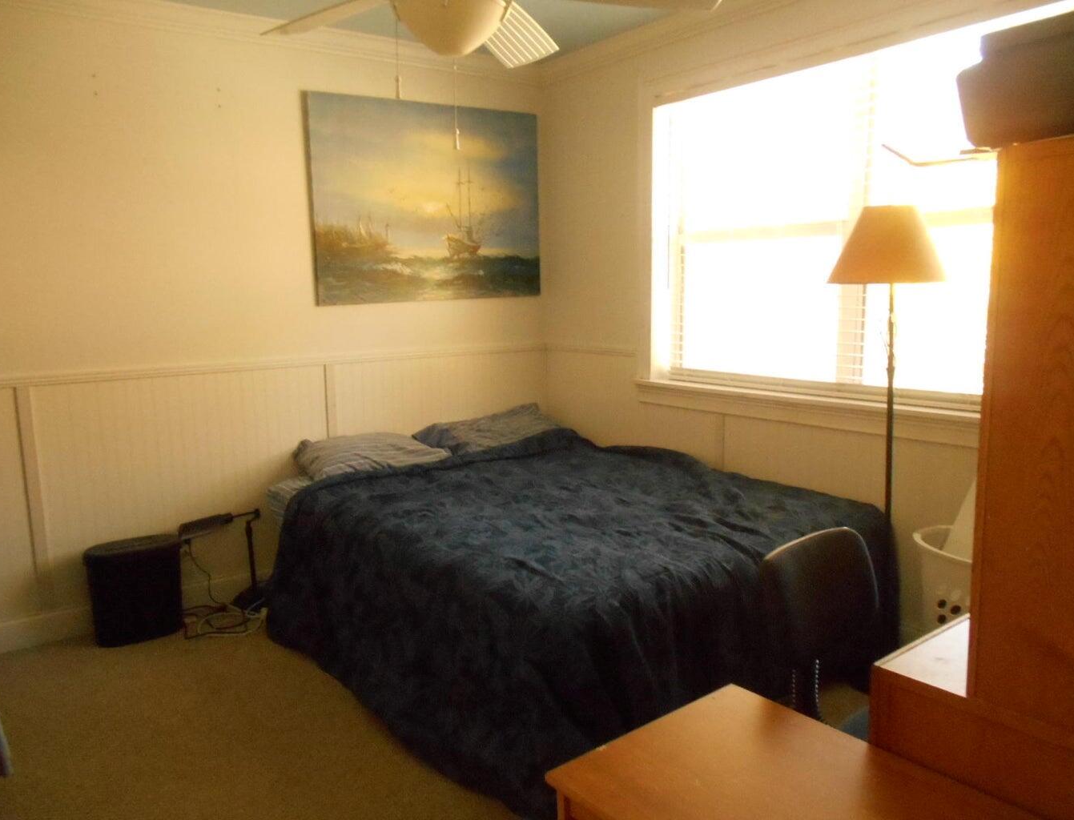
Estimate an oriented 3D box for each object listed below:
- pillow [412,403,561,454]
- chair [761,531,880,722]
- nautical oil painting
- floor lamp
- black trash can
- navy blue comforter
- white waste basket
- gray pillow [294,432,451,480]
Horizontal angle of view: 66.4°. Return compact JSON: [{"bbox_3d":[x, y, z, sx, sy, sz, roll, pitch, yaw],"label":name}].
[{"bbox_3d":[-0.185,0.139,4.036,0.720,0.170,0.450,-7,30,-34],"label":"pillow"},{"bbox_3d":[0.775,0.686,1.582,0.500,0.830,0.570,-7,10,-34],"label":"chair"},{"bbox_3d":[-0.491,-0.986,3.960,1.195,0.920,0.035,-7,10,-34],"label":"nautical oil painting"},{"bbox_3d":[1.115,0.156,2.602,0.400,1.570,0.400,-7,10,-34],"label":"floor lamp"},{"bbox_3d":[-1.603,0.726,3.295,0.350,0.367,0.210,-7,10,-34],"label":"black trash can"},{"bbox_3d":[0.055,0.584,3.057,1.640,0.640,1.900,-7,10,-34],"label":"navy blue comforter"},{"bbox_3d":[1.277,0.677,2.365,0.390,0.600,0.390,-7,10,-34],"label":"white waste basket"},{"bbox_3d":[-0.665,0.210,3.691,0.700,0.170,0.450,-7,20,-34],"label":"gray pillow"}]

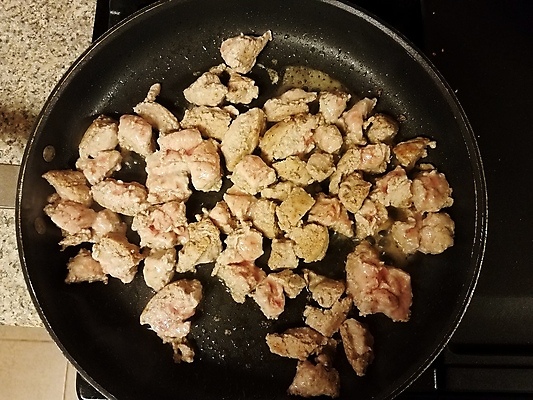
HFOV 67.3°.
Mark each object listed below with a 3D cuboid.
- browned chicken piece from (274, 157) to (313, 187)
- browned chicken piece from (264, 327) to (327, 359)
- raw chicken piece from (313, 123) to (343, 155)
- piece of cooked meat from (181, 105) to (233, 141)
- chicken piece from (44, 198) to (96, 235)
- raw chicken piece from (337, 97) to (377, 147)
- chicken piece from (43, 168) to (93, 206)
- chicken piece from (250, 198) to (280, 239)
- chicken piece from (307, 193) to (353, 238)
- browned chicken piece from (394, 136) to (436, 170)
[{"bbox_3d":[0.021,-0.022,0.310,0.031,0.015,0.019,22,81,5],"label":"browned chicken piece"},{"bbox_3d":[0.022,0.102,0.285,0.041,0.019,0.019,9,81,3],"label":"browned chicken piece"},{"bbox_3d":[0.048,-0.047,0.311,0.021,0.018,0.023,-27,81,-4],"label":"raw chicken piece"},{"bbox_3d":[-0.045,-0.062,0.308,0.036,0.019,0.025,22,81,4],"label":"piece of cooked meat"},{"bbox_3d":[-0.141,0.011,0.286,0.037,0.021,0.021,24,79,4],"label":"chicken piece"},{"bbox_3d":[0.070,-0.061,0.312,0.019,0.018,0.037,25,82,5],"label":"raw chicken piece"},{"bbox_3d":[-0.140,-0.010,0.290,0.024,0.020,0.042,-43,82,-9],"label":"chicken piece"},{"bbox_3d":[-0.001,0.014,0.291,0.021,0.019,0.029,-2,79,0],"label":"chicken piece"},{"bbox_3d":[0.051,0.010,0.295,0.035,0.020,0.024,21,79,4],"label":"chicken piece"},{"bbox_3d":[0.111,-0.036,0.303,0.032,0.017,0.019,-18,80,-2],"label":"browned chicken piece"}]

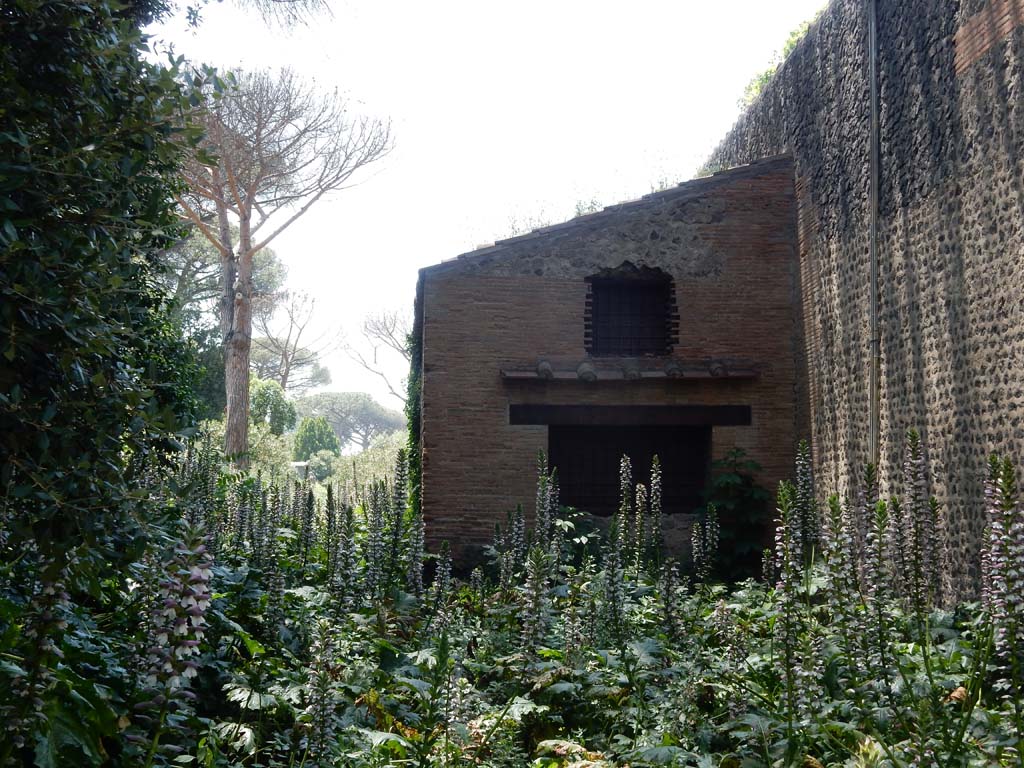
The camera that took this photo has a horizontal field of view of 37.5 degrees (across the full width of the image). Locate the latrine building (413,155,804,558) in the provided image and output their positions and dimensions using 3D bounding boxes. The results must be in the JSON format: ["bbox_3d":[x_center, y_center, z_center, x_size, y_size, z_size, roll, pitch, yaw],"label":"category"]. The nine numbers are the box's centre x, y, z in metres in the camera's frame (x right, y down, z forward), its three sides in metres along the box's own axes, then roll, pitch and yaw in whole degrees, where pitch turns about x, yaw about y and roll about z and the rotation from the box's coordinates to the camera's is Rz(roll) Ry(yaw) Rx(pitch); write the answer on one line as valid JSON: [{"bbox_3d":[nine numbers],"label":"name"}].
[{"bbox_3d":[1.108,0.129,20.996,4.700,5.450,5.000,0,-4,-1],"label":"latrine building"}]

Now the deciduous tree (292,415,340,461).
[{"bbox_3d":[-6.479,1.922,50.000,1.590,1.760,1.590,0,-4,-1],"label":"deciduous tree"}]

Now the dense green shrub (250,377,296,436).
[{"bbox_3d":[-8.255,0.879,52.000,1.720,2.340,1.720,0,-4,-1],"label":"dense green shrub"}]

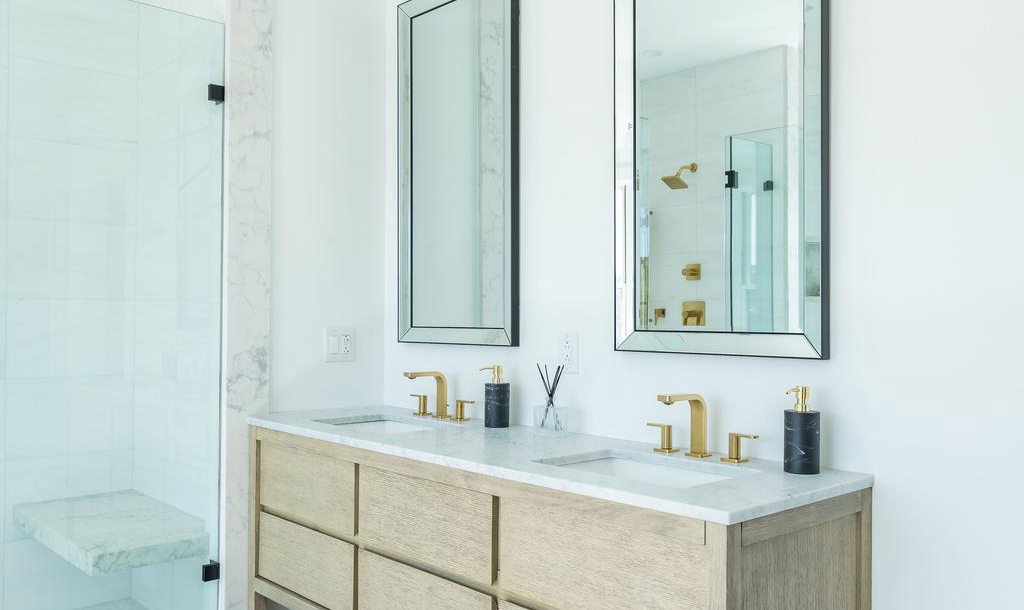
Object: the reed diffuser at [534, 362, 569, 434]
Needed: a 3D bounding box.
[{"bbox_3d":[0.115,0.273,2.446,0.073,0.199,0.073,1,-1,-43],"label":"reed diffuser"}]

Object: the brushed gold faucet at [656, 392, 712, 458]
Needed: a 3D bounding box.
[{"bbox_3d":[0.413,0.289,2.042,0.165,0.156,0.052,1,-1,-43],"label":"brushed gold faucet"}]

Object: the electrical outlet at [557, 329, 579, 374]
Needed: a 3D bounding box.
[{"bbox_3d":[0.166,0.138,2.494,0.008,0.125,0.079,1,-1,-43],"label":"electrical outlet"}]

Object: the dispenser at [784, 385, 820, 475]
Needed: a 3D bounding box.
[{"bbox_3d":[0.626,0.272,1.859,0.101,0.187,0.075,1,-1,-43],"label":"dispenser"}]

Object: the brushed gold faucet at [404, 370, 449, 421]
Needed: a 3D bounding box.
[{"bbox_3d":[-0.276,0.298,2.796,0.163,0.158,0.052,1,-1,-43],"label":"brushed gold faucet"}]

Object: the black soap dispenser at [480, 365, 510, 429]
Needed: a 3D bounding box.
[{"bbox_3d":[-0.055,0.281,2.614,0.103,0.188,0.075,1,-1,-43],"label":"black soap dispenser"}]

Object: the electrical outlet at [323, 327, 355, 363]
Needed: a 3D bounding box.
[{"bbox_3d":[-0.613,0.143,3.052,0.123,0.124,0.008,1,-1,-43],"label":"electrical outlet"}]

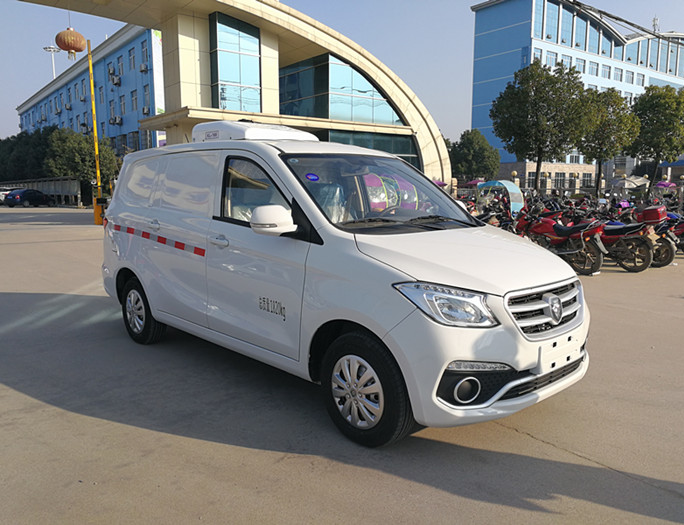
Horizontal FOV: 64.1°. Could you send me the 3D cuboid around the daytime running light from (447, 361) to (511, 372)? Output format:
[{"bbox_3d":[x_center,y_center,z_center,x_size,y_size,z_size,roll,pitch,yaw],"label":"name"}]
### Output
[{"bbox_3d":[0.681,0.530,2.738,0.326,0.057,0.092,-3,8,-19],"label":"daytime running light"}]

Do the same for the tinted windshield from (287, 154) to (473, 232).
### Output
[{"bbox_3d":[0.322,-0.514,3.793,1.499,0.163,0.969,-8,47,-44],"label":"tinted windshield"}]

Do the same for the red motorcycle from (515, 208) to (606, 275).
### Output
[{"bbox_3d":[3.642,-0.388,9.480,0.745,1.071,1.989,-7,10,-43],"label":"red motorcycle"}]

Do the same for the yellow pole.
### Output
[{"bbox_3d":[-10.181,-5.215,22.244,0.337,7.330,0.337,0,8,0],"label":"yellow pole"}]

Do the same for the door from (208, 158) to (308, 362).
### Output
[{"bbox_3d":[-0.558,-0.085,3.644,0.194,1.316,1.173,-8,11,-44],"label":"door"}]

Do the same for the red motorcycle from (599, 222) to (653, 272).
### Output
[{"bbox_3d":[4.581,-0.418,9.676,0.745,1.071,1.989,-7,10,-43],"label":"red motorcycle"}]

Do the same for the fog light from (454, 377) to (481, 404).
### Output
[{"bbox_3d":[0.628,0.645,2.750,0.141,0.141,0.082,-1,14,-23],"label":"fog light"}]

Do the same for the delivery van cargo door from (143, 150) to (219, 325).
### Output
[{"bbox_3d":[-1.300,-0.192,4.395,0.194,1.316,1.051,-8,11,-44],"label":"delivery van cargo door"}]

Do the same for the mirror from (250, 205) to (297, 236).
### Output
[{"bbox_3d":[-0.400,-0.239,3.177,0.255,0.194,0.163,-8,11,-44],"label":"mirror"}]

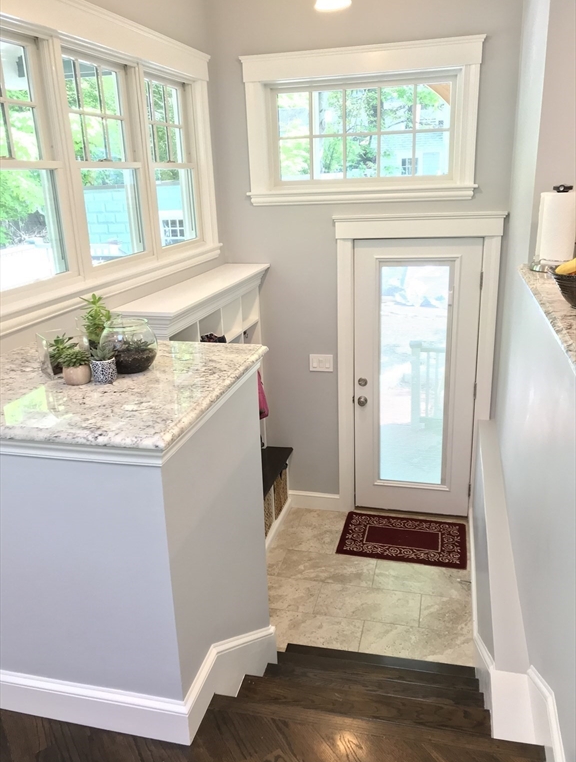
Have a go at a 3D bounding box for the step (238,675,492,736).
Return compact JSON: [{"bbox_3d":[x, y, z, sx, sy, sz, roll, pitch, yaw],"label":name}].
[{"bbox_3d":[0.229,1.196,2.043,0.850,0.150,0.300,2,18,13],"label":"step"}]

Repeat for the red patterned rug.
[{"bbox_3d":[0.821,1.121,4.428,0.865,0.012,0.570,3,18,15],"label":"red patterned rug"}]

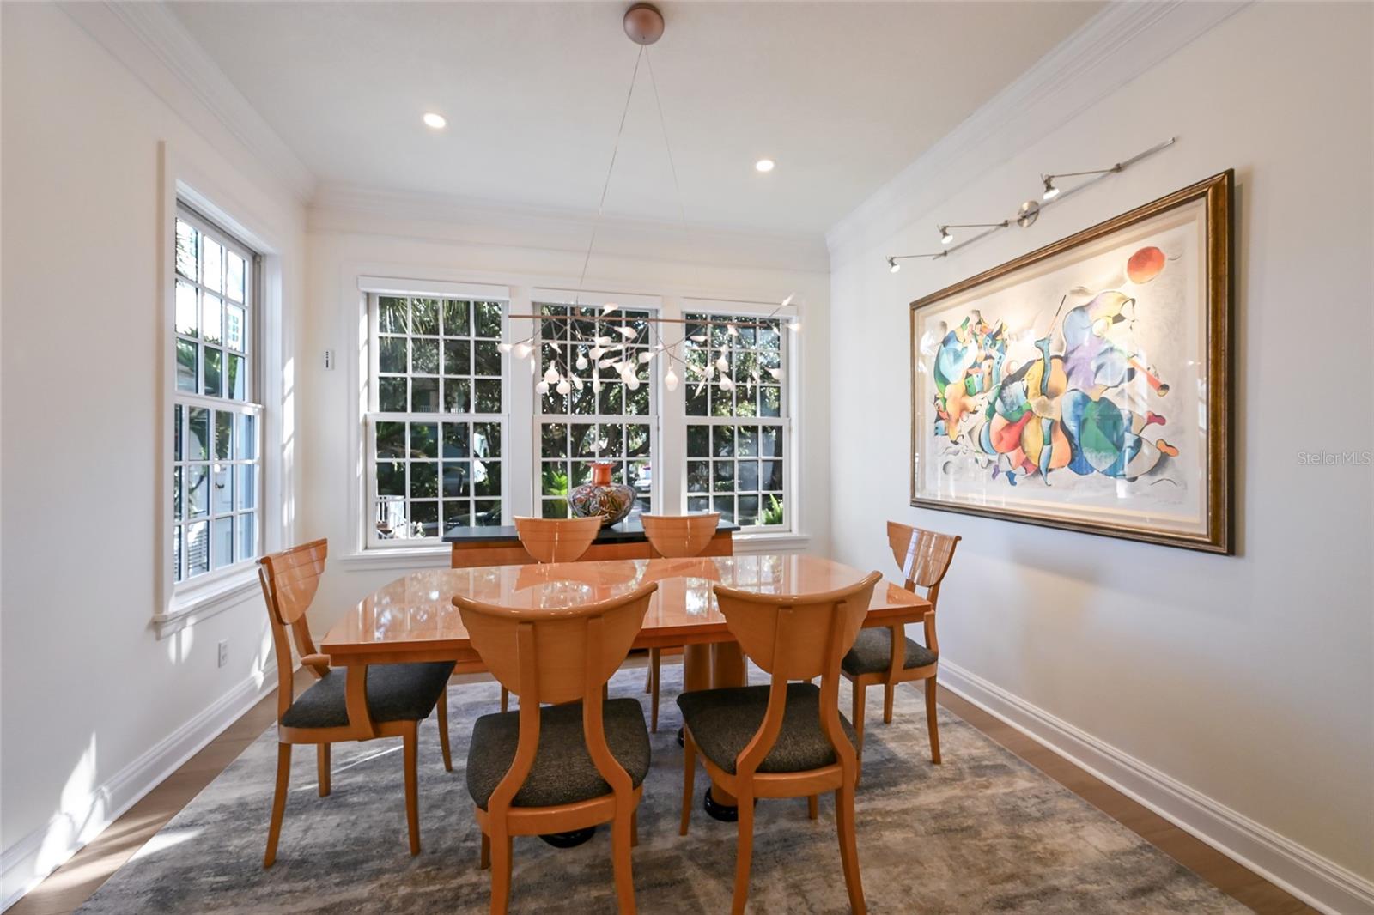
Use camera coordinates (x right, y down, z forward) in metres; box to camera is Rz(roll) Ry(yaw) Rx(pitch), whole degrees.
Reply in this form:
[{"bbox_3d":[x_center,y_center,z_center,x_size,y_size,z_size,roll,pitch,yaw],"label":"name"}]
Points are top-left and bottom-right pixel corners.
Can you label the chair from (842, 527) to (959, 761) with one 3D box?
[{"bbox_3d":[0.786,0.785,2.316,0.548,0.950,0.542,0,0,-13],"label":"chair"}]

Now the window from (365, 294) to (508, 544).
[{"bbox_3d":[-1.676,-0.236,3.601,0.867,1.677,0.115,0,0,-13],"label":"window"}]

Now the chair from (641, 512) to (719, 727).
[{"bbox_3d":[0.009,0.785,2.729,0.497,0.950,0.548,0,0,-13],"label":"chair"}]

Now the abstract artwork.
[{"bbox_3d":[1.513,-0.303,2.411,0.045,1.205,1.536,0,0,-13],"label":"abstract artwork"}]

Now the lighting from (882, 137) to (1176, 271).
[{"bbox_3d":[1.391,-1.063,2.362,0.300,0.147,1.243,0,0,-13],"label":"lighting"}]

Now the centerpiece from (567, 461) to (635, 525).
[{"bbox_3d":[-0.555,0.241,3.498,0.449,0.433,0.449,0,0,-13],"label":"centerpiece"}]

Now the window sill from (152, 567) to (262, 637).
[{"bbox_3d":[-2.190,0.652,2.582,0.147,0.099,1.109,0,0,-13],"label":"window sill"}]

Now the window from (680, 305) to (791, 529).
[{"bbox_3d":[0.383,-0.260,4.081,0.848,1.670,0.115,0,0,-13],"label":"window"}]

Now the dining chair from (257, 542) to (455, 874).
[{"bbox_3d":[-1.139,0.794,1.869,0.548,0.950,0.542,0,0,-13],"label":"dining chair"}]

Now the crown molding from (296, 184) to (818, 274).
[{"bbox_3d":[-0.605,-1.563,3.688,3.570,0.261,0.102,0,0,-13],"label":"crown molding"}]

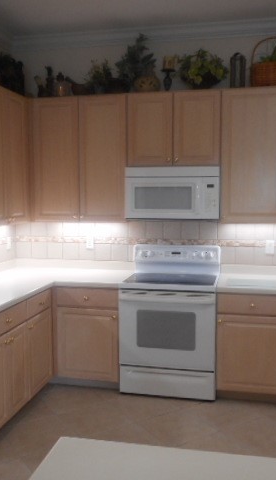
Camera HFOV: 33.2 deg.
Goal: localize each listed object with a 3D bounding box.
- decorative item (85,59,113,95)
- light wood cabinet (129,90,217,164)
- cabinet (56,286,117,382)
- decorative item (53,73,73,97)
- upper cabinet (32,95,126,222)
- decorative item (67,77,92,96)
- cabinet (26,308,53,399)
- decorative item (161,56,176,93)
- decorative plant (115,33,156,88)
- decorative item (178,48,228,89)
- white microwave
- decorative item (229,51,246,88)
[{"bbox_3d":[-0.339,-1.384,3.979,0.245,0.342,0.220,1,6,12],"label":"decorative item"},{"bbox_3d":[0.320,-0.909,3.916,0.762,0.587,0.323,1,4,11],"label":"light wood cabinet"},{"bbox_3d":[-0.354,0.732,4.029,0.556,0.777,0.607,1,6,12],"label":"cabinet"},{"bbox_3d":[-0.663,-1.341,4.053,0.180,0.244,0.180,1,6,12],"label":"decorative item"},{"bbox_3d":[-0.480,-0.693,4.083,0.869,1.052,0.325,1,6,12],"label":"upper cabinet"},{"bbox_3d":[-0.508,-1.317,4.022,0.237,0.202,0.160,1,6,12],"label":"decorative item"},{"bbox_3d":[-1.013,0.846,3.633,0.537,0.610,0.435,1,6,12],"label":"cabinet"},{"bbox_3d":[0.259,-1.371,3.868,0.126,0.321,0.120,1,4,11],"label":"decorative item"},{"bbox_3d":[-0.006,-1.478,3.913,0.345,0.526,0.260,1,4,11],"label":"decorative plant"},{"bbox_3d":[0.542,-1.386,3.810,0.401,0.359,0.280,1,4,11],"label":"decorative item"},{"bbox_3d":[0.311,-0.393,3.911,0.762,0.424,0.407,1,4,11],"label":"white microwave"},{"bbox_3d":[0.804,-1.351,3.736,0.142,0.318,0.140,1,6,12],"label":"decorative item"}]

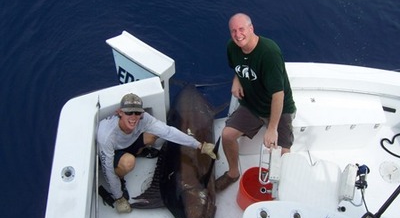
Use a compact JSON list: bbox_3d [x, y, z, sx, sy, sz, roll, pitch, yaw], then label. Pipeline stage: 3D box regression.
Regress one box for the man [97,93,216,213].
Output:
[{"bbox_3d":[-0.410,0.280,3.560,0.970,0.900,0.720,-15,50,-15],"label":"man"}]

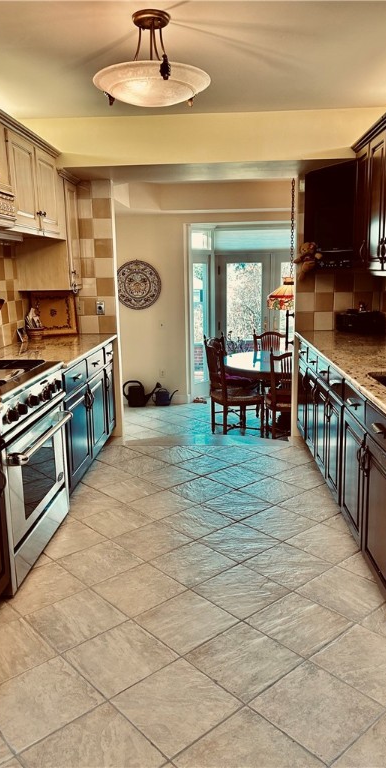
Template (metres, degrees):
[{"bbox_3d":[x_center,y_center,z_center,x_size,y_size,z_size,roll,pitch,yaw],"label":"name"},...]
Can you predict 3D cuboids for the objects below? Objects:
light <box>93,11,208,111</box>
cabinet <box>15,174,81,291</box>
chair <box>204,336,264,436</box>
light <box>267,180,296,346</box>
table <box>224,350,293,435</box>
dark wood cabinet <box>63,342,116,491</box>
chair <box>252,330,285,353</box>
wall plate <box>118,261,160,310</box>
[{"bbox_3d":[-0.174,-1.367,2.455,0.505,0.350,0.505,-1,11,3],"label":"light"},{"bbox_3d":[-1.143,-1.161,4.564,0.415,0.821,0.363,-1,11,3],"label":"cabinet"},{"bbox_3d":[0.427,0.066,6.093,0.510,1.000,0.480,-5,12,-20],"label":"chair"},{"bbox_3d":[1.064,-1.459,6.138,0.530,1.470,0.530,-1,11,3],"label":"light"},{"bbox_3d":[1.117,0.108,6.443,1.540,0.755,1.540,-1,11,3],"label":"table"},{"bbox_3d":[-1.020,0.202,4.207,0.650,0.855,1.575,-1,11,3],"label":"dark wood cabinet"},{"bbox_3d":[1.023,-0.131,7.064,0.480,0.990,0.520,-3,11,-8],"label":"chair"},{"bbox_3d":[-0.696,-1.263,7.359,0.620,0.620,0.040,-4,11,-13],"label":"wall plate"}]

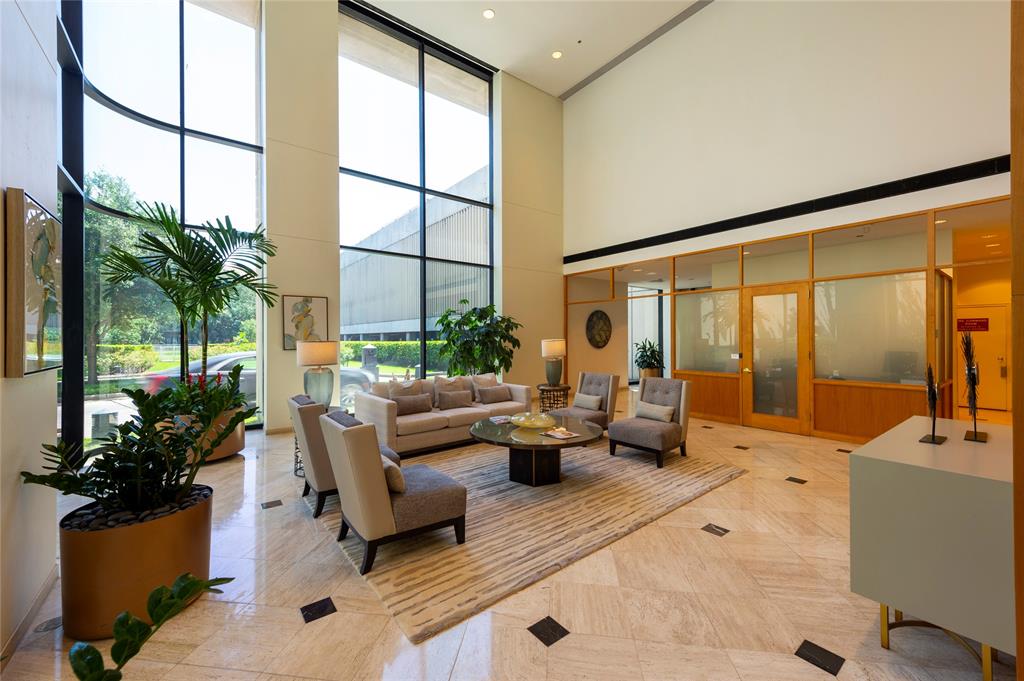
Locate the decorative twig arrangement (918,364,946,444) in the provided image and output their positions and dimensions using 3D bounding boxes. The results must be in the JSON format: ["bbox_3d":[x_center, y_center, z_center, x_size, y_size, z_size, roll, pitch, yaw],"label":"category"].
[{"bbox_3d":[2.308,0.339,2.178,0.200,0.420,0.090,0,0,-39],"label":"decorative twig arrangement"}]

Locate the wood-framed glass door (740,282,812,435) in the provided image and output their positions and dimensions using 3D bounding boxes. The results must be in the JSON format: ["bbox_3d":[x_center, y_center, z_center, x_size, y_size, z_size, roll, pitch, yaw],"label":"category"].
[{"bbox_3d":[4.108,0.266,6.213,0.055,2.294,0.920,0,0,-38],"label":"wood-framed glass door"}]

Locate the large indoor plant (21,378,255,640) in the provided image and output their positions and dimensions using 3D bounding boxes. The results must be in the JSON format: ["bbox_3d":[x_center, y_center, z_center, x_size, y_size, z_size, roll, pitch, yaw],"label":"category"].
[{"bbox_3d":[-1.989,0.797,2.160,0.900,1.250,0.920,0,0,-39],"label":"large indoor plant"}]

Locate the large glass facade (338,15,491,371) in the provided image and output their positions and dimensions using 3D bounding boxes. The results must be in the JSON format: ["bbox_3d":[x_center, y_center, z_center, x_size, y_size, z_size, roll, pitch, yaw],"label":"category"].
[{"bbox_3d":[-1.778,-2.281,7.957,3.422,7.370,0.120,0,0,-38],"label":"large glass facade"}]

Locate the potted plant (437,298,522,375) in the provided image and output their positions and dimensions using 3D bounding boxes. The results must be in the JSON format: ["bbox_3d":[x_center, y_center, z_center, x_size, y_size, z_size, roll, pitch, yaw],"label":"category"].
[{"bbox_3d":[-0.625,0.305,7.669,1.349,2.187,1.349,0,0,-38],"label":"potted plant"}]

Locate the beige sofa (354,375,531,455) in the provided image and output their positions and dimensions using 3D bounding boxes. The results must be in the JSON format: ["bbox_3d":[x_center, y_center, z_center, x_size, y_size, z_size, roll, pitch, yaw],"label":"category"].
[{"bbox_3d":[-0.939,0.981,5.774,2.229,0.852,1.221,0,0,-38],"label":"beige sofa"}]

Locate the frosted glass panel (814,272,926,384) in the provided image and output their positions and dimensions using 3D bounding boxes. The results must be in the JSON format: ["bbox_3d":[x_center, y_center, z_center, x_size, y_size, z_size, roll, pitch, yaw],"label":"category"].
[{"bbox_3d":[4.669,-0.131,5.254,0.040,1.410,1.118,0,0,-38],"label":"frosted glass panel"}]

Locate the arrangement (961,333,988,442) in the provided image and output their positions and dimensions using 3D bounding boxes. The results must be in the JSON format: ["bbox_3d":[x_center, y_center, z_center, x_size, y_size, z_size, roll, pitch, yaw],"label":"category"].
[{"bbox_3d":[2.583,0.244,2.219,0.312,0.584,0.099,0,0,-38],"label":"arrangement"}]

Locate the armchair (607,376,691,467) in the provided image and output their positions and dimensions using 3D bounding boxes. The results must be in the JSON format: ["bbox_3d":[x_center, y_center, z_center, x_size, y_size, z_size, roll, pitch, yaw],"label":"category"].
[{"bbox_3d":[1.716,0.949,4.869,0.790,0.910,0.660,0,0,-41],"label":"armchair"}]

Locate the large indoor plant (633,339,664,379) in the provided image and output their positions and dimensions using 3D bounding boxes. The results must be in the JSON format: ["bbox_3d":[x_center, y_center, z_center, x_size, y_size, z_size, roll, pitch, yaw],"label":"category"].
[{"bbox_3d":[3.953,0.653,11.403,0.800,1.420,0.800,0,0,-39],"label":"large indoor plant"}]

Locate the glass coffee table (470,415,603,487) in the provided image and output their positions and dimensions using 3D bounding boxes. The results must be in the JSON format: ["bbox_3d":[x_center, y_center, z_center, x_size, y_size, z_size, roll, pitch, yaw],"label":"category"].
[{"bbox_3d":[0.255,1.159,4.114,1.370,0.500,1.370,0,0,0],"label":"glass coffee table"}]

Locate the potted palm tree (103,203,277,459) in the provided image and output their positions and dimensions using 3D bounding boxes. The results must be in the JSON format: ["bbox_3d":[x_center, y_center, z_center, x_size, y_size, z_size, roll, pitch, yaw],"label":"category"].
[{"bbox_3d":[-3.831,-0.076,4.885,1.500,2.960,1.550,0,0,-39],"label":"potted palm tree"}]

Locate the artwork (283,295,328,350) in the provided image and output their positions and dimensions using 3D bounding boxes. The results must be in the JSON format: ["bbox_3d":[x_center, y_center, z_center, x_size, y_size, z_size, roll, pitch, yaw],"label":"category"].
[{"bbox_3d":[-3.209,-0.274,6.207,0.640,0.815,0.040,0,0,-39],"label":"artwork"}]

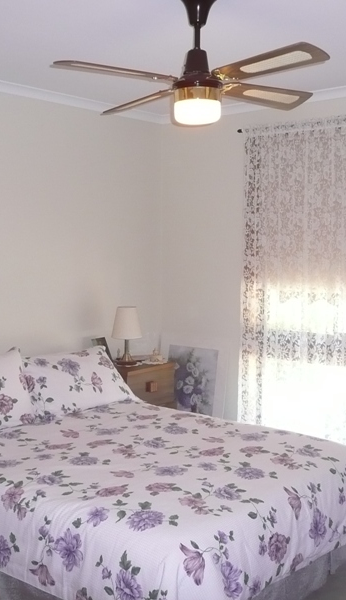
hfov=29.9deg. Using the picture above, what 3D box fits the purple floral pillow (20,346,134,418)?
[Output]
[{"bbox_3d":[-0.578,0.470,3.798,0.720,0.440,0.170,-5,-33,-48],"label":"purple floral pillow"}]

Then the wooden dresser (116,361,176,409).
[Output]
[{"bbox_3d":[-0.305,0.754,4.455,0.470,0.650,0.475,5,7,42],"label":"wooden dresser"}]

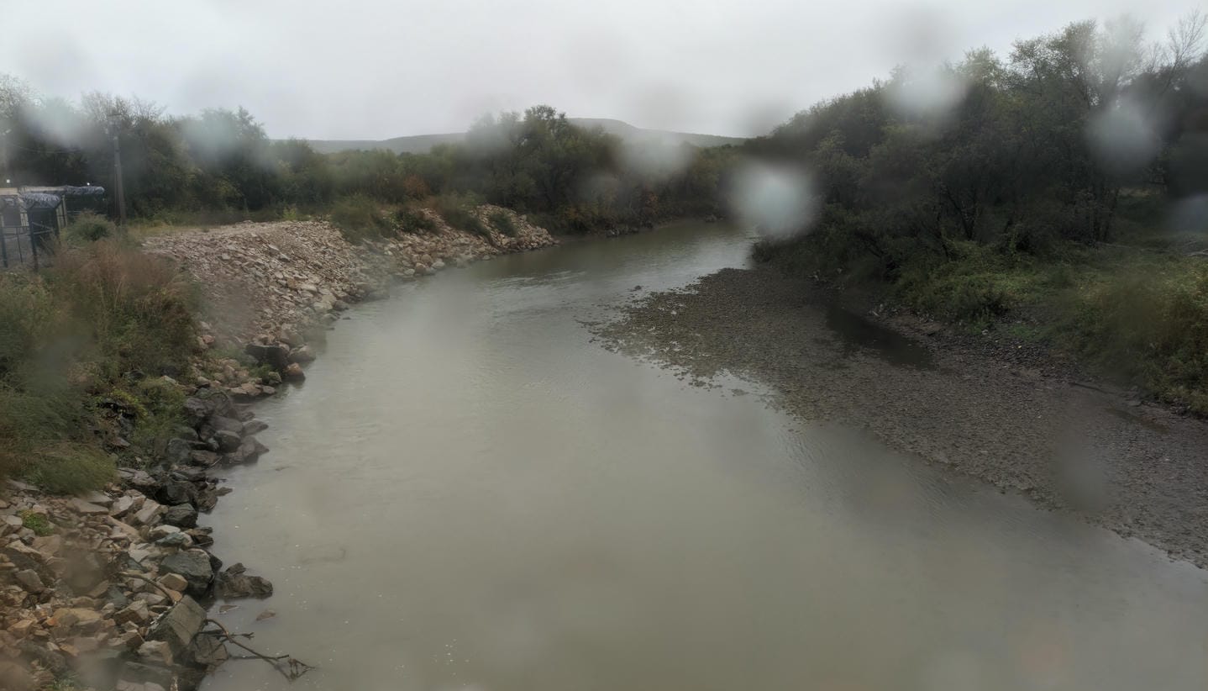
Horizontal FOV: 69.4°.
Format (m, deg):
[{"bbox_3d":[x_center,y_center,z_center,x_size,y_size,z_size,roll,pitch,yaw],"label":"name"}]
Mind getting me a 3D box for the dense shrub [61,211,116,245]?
[{"bbox_3d":[-25.384,-5.767,43.000,2.600,1.750,2.400,1,11,0],"label":"dense shrub"}]

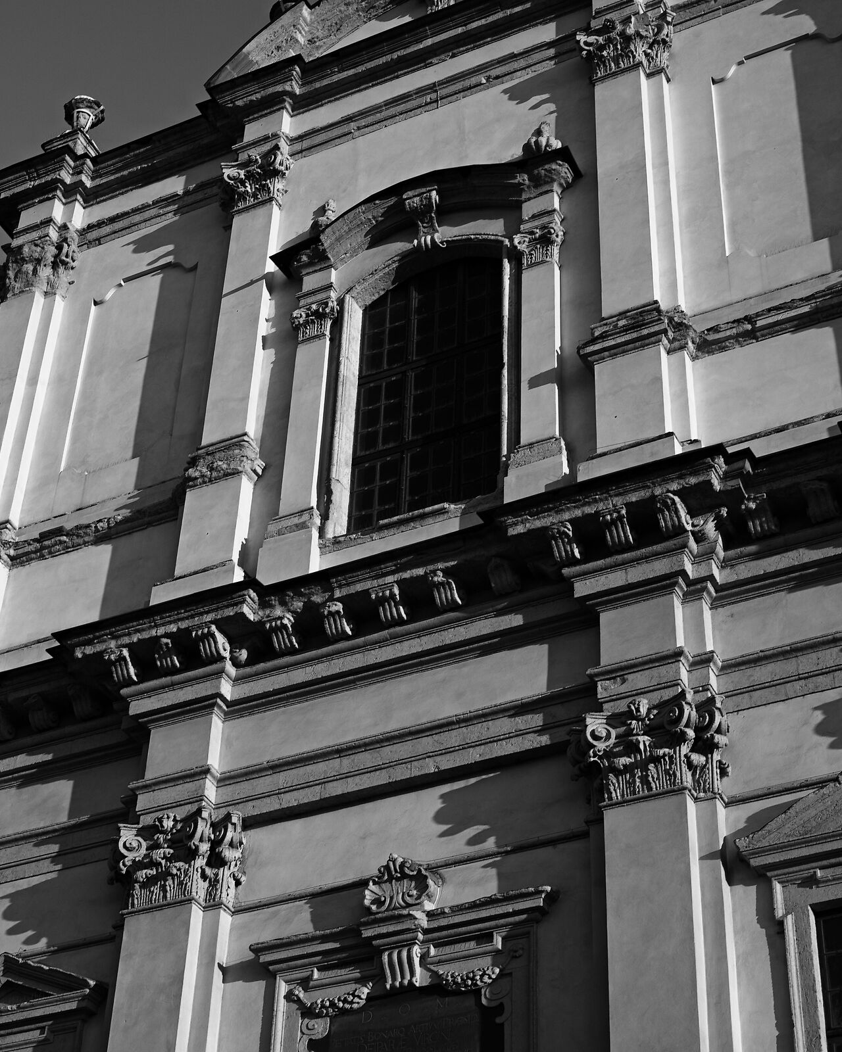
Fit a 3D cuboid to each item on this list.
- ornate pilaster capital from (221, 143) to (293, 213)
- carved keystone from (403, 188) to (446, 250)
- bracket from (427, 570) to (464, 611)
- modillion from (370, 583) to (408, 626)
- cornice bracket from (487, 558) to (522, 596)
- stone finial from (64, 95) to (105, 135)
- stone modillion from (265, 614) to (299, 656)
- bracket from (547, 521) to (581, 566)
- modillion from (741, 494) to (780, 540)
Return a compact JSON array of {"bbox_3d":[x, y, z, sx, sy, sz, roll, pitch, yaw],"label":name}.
[{"bbox_3d":[-2.262,-4.559,26.575,1.131,0.826,0.580,-16,-43,21],"label":"ornate pilaster capital"},{"bbox_3d":[0.067,-4.067,26.229,0.470,0.760,0.450,-16,-43,21],"label":"carved keystone"},{"bbox_3d":[0.270,0.706,21.460,0.280,0.260,0.370,-16,-43,21],"label":"bracket"},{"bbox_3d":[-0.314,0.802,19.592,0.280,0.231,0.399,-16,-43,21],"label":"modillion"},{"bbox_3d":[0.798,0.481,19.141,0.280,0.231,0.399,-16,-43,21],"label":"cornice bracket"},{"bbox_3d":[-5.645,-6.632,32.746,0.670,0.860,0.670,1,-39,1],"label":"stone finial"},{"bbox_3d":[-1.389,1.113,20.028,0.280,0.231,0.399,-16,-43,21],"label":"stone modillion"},{"bbox_3d":[1.508,0.176,20.798,0.280,0.260,0.370,-16,-43,21],"label":"bracket"},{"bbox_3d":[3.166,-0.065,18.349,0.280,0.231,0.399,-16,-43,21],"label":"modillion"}]

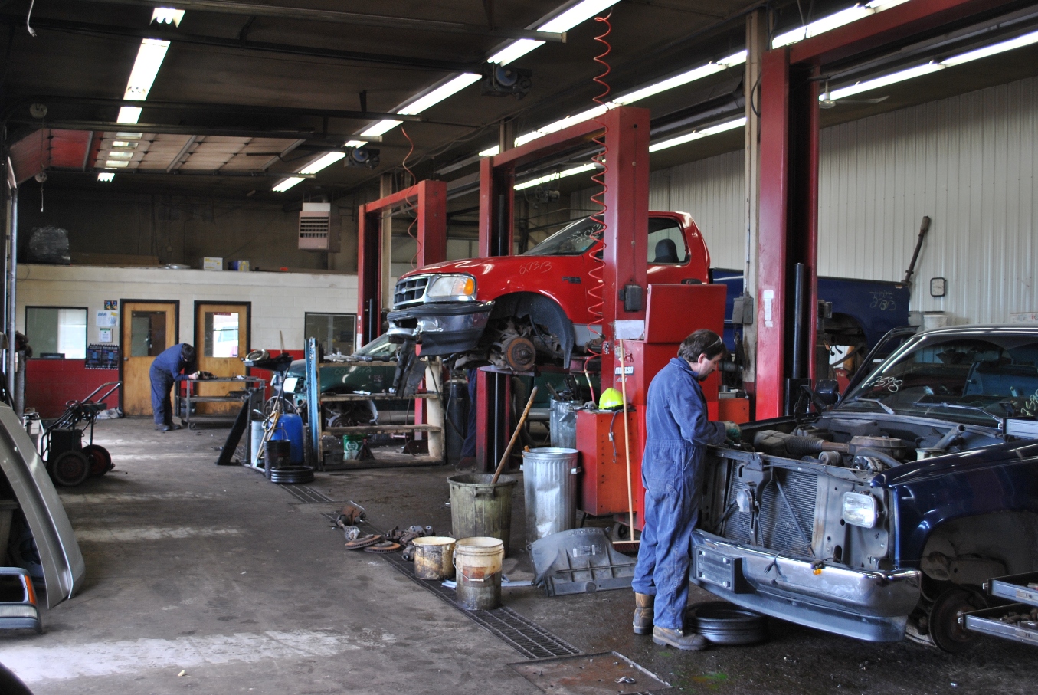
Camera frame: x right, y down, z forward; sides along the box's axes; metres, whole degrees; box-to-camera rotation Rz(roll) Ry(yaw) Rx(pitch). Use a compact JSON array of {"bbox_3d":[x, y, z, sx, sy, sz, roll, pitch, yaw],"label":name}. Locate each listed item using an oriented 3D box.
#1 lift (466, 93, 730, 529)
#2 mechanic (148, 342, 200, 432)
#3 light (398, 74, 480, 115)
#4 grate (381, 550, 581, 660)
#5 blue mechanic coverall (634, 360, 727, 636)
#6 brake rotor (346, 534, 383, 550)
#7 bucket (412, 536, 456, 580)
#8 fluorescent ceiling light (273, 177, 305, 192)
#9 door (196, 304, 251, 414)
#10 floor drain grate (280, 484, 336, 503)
[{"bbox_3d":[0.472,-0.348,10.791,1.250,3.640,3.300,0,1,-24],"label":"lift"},{"bbox_3d":[-5.522,0.624,16.669,0.780,1.400,0.520,0,1,-10],"label":"mechanic"},{"bbox_3d":[-0.833,-2.808,11.275,0.230,0.130,2.350,0,1,-24],"label":"light"},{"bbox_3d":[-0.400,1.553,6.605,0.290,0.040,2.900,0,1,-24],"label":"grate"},{"bbox_3d":[0.867,0.765,5.650,0.470,1.450,0.530,1,1,-13],"label":"blue mechanic coverall"},{"bbox_3d":[-1.163,1.460,7.800,0.280,0.055,0.280,-13,-1,-24],"label":"brake rotor"},{"bbox_3d":[-0.582,1.436,7.092,0.298,0.236,0.298,1,1,0],"label":"bucket"},{"bbox_3d":[-4.182,-3.037,18.961,0.280,0.120,2.300,0,1,-24],"label":"fluorescent ceiling light"},{"bbox_3d":[-5.574,0.218,19.547,0.980,2.070,0.100,0,1,-24],"label":"door"},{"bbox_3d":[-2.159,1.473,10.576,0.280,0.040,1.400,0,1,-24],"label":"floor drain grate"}]

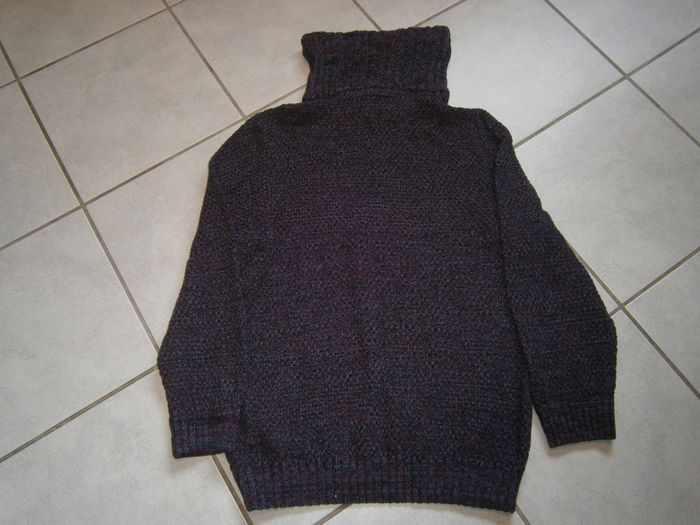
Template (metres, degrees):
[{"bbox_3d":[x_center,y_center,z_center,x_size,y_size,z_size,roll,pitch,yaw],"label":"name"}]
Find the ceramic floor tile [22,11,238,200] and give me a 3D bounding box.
[{"bbox_3d":[-0.416,-0.307,0.997,0.315,0.010,0.315,-32,72,-10],"label":"ceramic floor tile"}]

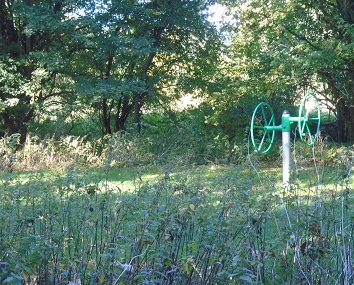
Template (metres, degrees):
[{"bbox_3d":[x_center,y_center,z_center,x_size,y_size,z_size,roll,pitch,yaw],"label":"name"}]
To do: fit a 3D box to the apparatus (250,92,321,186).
[{"bbox_3d":[1.776,-0.028,10.301,0.870,1.560,0.860,2,4,35],"label":"apparatus"}]

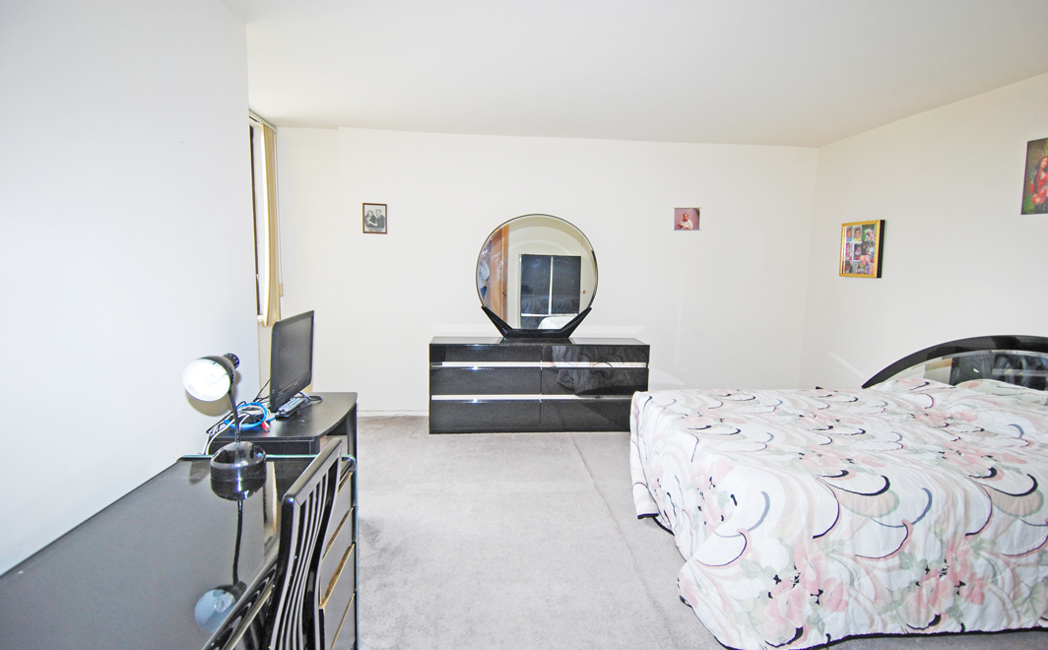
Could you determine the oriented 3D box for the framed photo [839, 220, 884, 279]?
[{"bbox_3d":[2.751,-0.612,4.277,0.045,0.444,0.419,0,7,-5],"label":"framed photo"}]

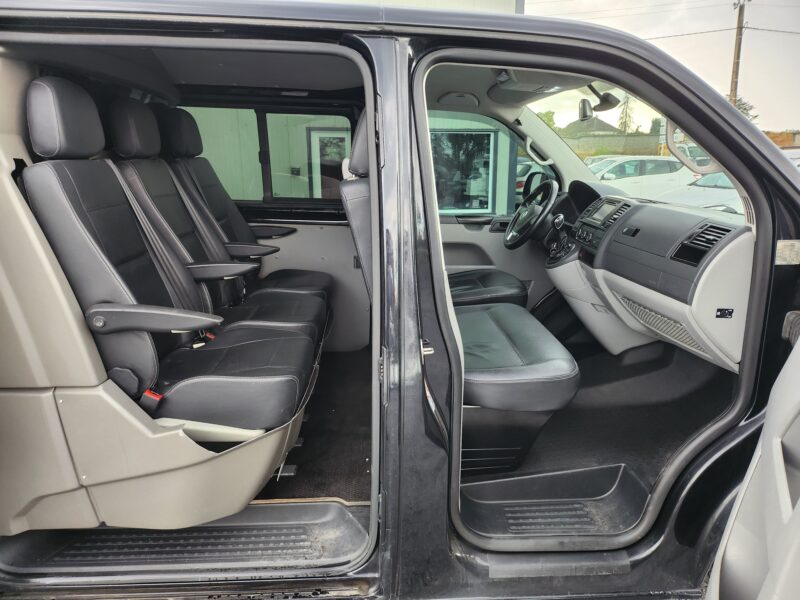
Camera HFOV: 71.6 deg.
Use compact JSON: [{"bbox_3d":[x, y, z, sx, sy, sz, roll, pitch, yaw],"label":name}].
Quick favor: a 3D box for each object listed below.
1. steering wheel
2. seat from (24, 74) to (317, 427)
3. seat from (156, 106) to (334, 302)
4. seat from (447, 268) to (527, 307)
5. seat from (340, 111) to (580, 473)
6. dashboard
[{"bbox_3d":[0.617,-0.401,2.630,0.110,0.385,0.385,33,11,-11],"label":"steering wheel"},{"bbox_3d":[-0.669,-0.141,1.745,0.760,1.055,0.530,-1,15,-3],"label":"seat"},{"bbox_3d":[-0.724,-0.391,2.686,0.770,1.055,0.500,-1,15,-3],"label":"seat"},{"bbox_3d":[0.212,-0.343,2.593,0.690,0.970,0.520,-1,15,-3],"label":"seat"},{"bbox_3d":[0.163,-0.080,1.837,0.690,1.110,0.770,-1,15,-3],"label":"seat"},{"bbox_3d":[0.907,-0.156,2.260,0.520,0.620,1.550,-1,15,-3],"label":"dashboard"}]

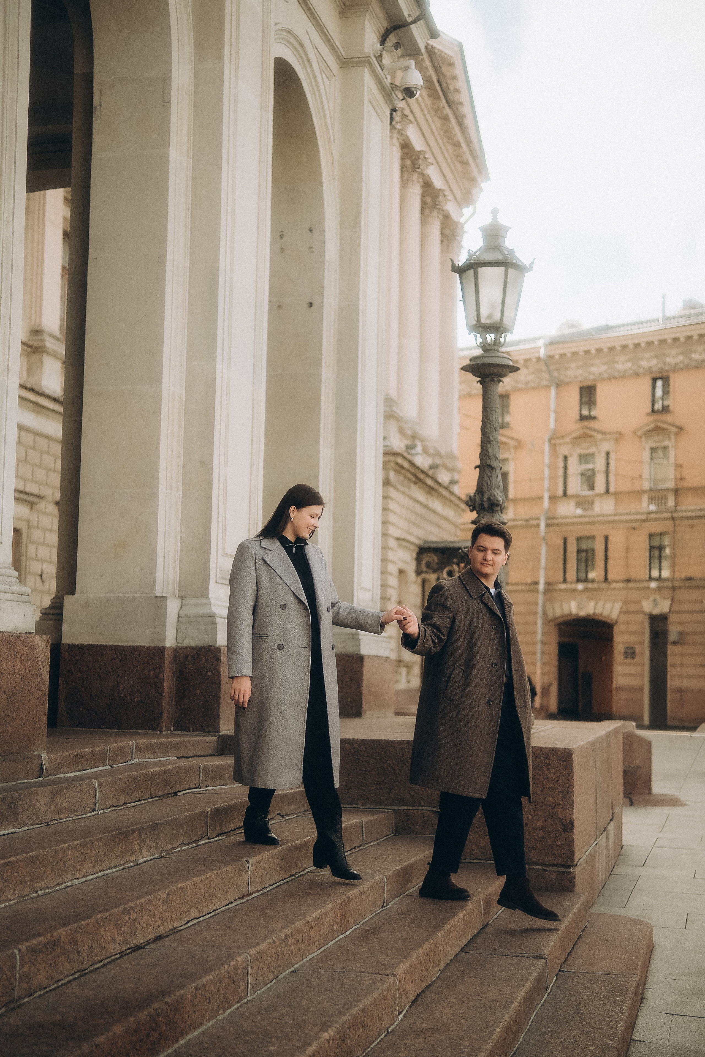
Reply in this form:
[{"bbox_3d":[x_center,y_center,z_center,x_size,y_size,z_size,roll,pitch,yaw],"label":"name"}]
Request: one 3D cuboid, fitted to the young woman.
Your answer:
[{"bbox_3d":[-0.150,0.690,6.570,0.740,1.750,0.680,6,-8,-42],"label":"young woman"}]

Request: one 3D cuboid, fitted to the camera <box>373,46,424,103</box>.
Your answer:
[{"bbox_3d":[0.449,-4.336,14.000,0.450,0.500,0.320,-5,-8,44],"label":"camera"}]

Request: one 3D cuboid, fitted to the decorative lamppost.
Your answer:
[{"bbox_3d":[1.145,-0.551,12.198,0.760,4.330,0.760,0,-6,13],"label":"decorative lamppost"}]

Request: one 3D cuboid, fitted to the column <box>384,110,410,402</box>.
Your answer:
[{"bbox_3d":[0.839,-7.245,38.907,1.000,7.930,1.000,0,-6,13],"label":"column"}]

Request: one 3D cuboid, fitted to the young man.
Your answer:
[{"bbox_3d":[0.595,0.915,6.970,0.660,1.860,0.580,-3,-7,35],"label":"young man"}]

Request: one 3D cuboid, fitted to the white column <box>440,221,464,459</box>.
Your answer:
[{"bbox_3d":[3.051,-6.272,48.112,1.000,7.930,1.000,0,-6,13],"label":"white column"}]

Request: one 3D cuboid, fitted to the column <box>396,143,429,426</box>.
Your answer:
[{"bbox_3d":[1.577,-6.920,41.975,1.000,7.930,1.000,0,-6,13],"label":"column"}]

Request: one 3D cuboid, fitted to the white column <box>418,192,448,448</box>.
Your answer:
[{"bbox_3d":[2.314,-6.596,45.043,1.000,7.930,1.000,0,-6,13],"label":"white column"}]

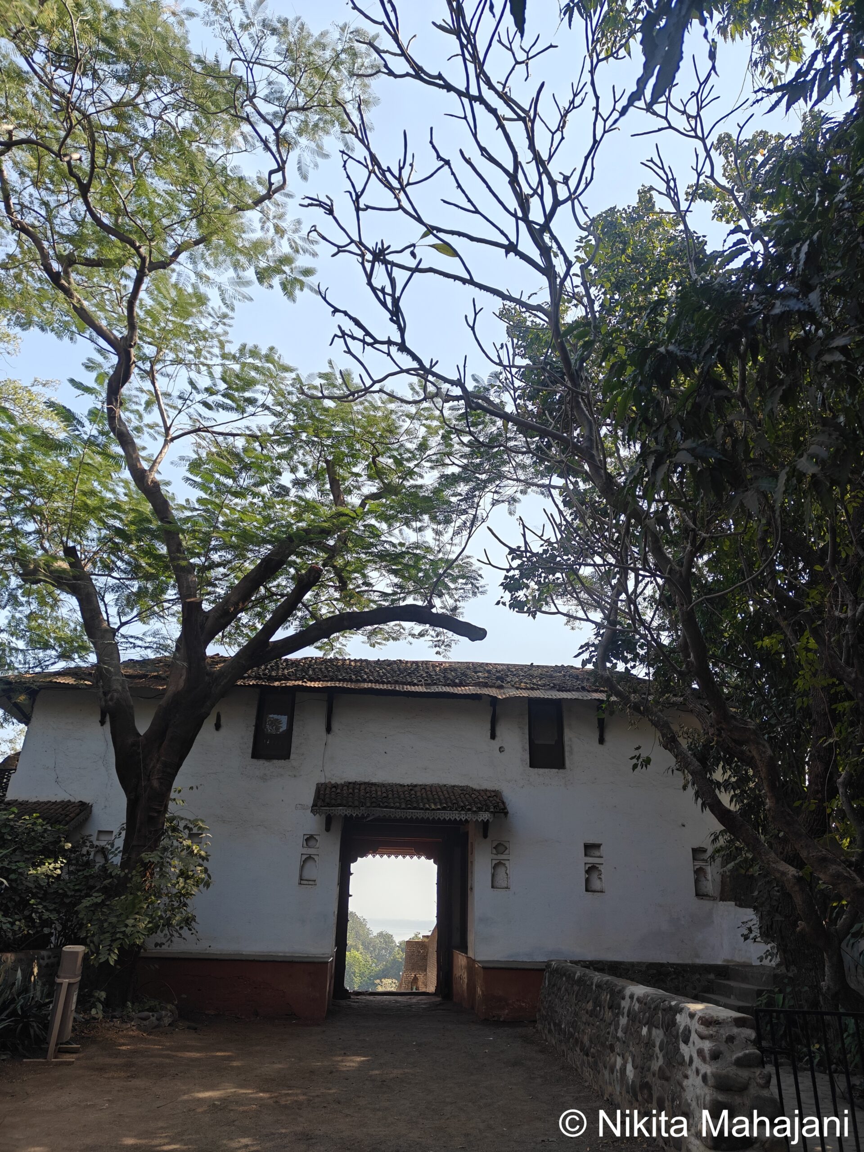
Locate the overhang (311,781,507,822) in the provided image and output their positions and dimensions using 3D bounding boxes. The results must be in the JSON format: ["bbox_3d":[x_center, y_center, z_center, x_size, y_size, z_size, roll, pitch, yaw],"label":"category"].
[{"bbox_3d":[-0.384,4.013,14.156,3.391,0.653,0.720,3,-23,-3],"label":"overhang"}]

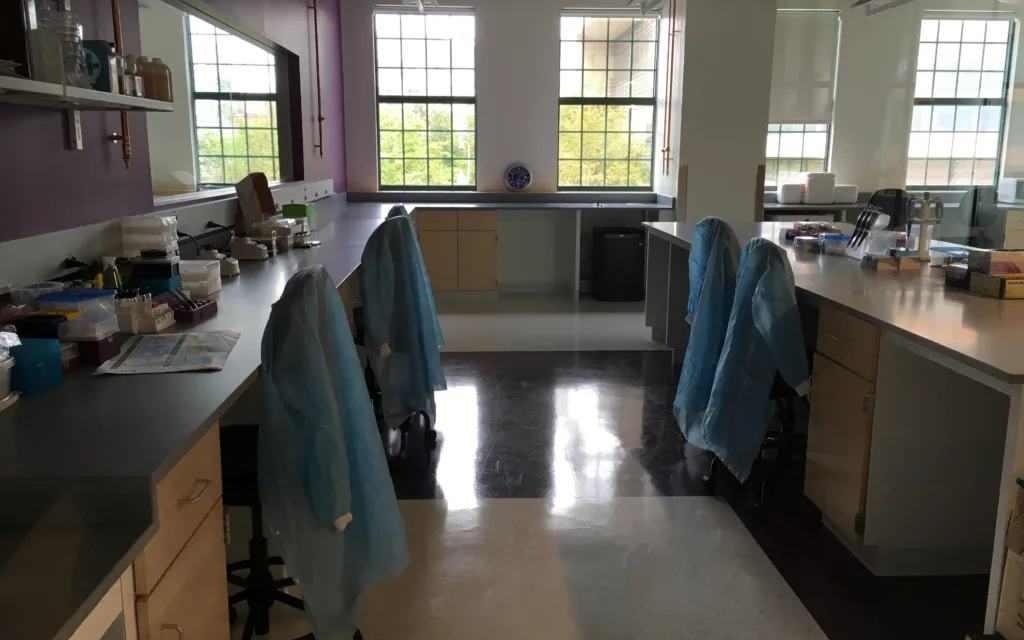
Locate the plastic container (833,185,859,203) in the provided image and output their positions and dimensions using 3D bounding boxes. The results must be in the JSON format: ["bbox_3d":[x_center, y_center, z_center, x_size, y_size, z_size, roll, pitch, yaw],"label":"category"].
[{"bbox_3d":[3.324,-1.267,8.699,0.250,0.200,0.210,0,11,-3],"label":"plastic container"}]

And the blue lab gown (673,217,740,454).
[{"bbox_3d":[0.949,0.043,3.947,0.370,1.020,0.440,0,11,-3],"label":"blue lab gown"}]

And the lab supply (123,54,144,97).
[{"bbox_3d":[-1.128,-0.721,2.558,0.058,0.130,0.058,-7,13,-32],"label":"lab supply"}]

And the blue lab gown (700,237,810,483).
[{"bbox_3d":[1.012,0.159,3.622,0.390,1.010,0.460,0,11,-3],"label":"blue lab gown"}]

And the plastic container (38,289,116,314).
[{"bbox_3d":[-1.097,-0.040,2.178,0.125,0.058,0.120,-2,11,-10],"label":"plastic container"}]

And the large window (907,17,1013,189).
[{"bbox_3d":[4.908,-2.362,9.402,1.066,1.855,0.120,0,11,-3],"label":"large window"}]

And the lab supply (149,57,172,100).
[{"bbox_3d":[-1.223,-0.830,2.964,0.070,0.152,0.075,0,11,-3],"label":"lab supply"}]

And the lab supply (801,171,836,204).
[{"bbox_3d":[3.258,-1.384,9.109,0.285,0.310,0.260,0,11,-3],"label":"lab supply"}]

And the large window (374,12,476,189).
[{"bbox_3d":[-0.907,-2.316,9.145,1.057,1.852,0.120,0,11,-3],"label":"large window"}]

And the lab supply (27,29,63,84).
[{"bbox_3d":[-1.211,-0.661,2.151,0.100,0.130,0.130,0,11,-3],"label":"lab supply"}]

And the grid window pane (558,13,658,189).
[{"bbox_3d":[1.034,-2.325,9.232,1.060,1.854,0.120,0,11,-3],"label":"grid window pane"}]

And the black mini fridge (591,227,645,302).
[{"bbox_3d":[1.084,-0.571,8.693,0.445,0.680,0.470,0,11,-3],"label":"black mini fridge"}]

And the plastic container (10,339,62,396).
[{"bbox_3d":[-1.077,0.097,1.890,0.090,0.115,0.120,3,12,14],"label":"plastic container"}]

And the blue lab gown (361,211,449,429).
[{"bbox_3d":[-0.522,-0.001,4.136,0.380,1.000,0.440,0,11,-3],"label":"blue lab gown"}]

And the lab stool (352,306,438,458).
[{"bbox_3d":[-0.696,0.069,4.266,0.620,1.080,0.600,0,11,-3],"label":"lab stool"}]

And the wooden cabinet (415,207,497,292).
[{"bbox_3d":[-0.548,-0.729,8.695,0.770,0.820,0.600,0,11,-3],"label":"wooden cabinet"}]

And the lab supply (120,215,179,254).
[{"bbox_3d":[-1.363,-0.316,3.231,0.145,0.140,0.160,0,11,-3],"label":"lab supply"}]

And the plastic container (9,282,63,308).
[{"bbox_3d":[-1.298,-0.049,2.368,0.110,0.100,0.130,0,11,-3],"label":"plastic container"}]

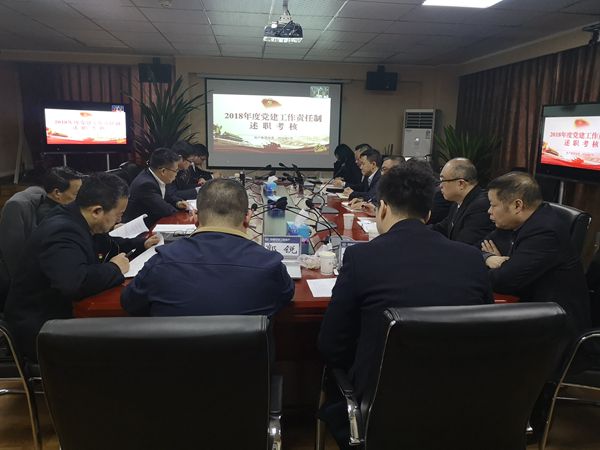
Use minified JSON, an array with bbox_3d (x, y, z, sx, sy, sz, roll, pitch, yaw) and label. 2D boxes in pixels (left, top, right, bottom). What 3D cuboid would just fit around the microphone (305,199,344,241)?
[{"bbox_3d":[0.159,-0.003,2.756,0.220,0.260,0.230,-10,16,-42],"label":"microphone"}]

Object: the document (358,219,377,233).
[{"bbox_3d":[0.552,0.009,3.240,0.260,0.015,0.300,0,11,-6],"label":"document"}]

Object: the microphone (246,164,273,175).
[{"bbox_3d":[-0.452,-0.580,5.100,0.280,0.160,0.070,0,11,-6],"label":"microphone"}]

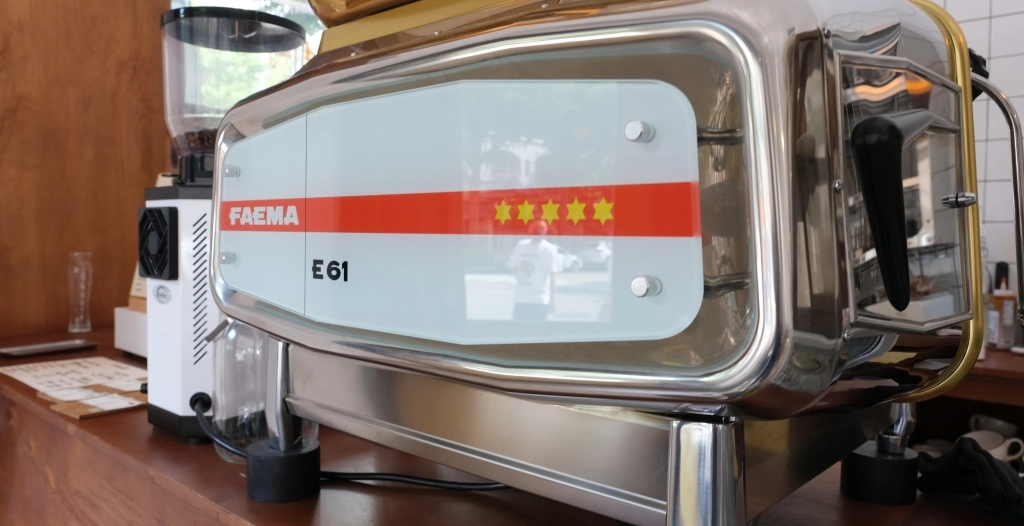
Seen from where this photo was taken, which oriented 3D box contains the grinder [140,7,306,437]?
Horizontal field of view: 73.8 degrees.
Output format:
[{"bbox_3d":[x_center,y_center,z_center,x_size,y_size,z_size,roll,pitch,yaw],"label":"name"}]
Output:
[{"bbox_3d":[-0.408,-0.058,1.056,0.208,0.596,0.290,3,4,40],"label":"grinder"}]

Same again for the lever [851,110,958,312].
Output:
[{"bbox_3d":[0.232,-0.039,0.402,0.047,0.120,0.120,3,4,40],"label":"lever"}]

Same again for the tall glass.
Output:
[{"bbox_3d":[-1.250,0.083,1.970,0.066,0.221,0.066,3,4,40],"label":"tall glass"}]

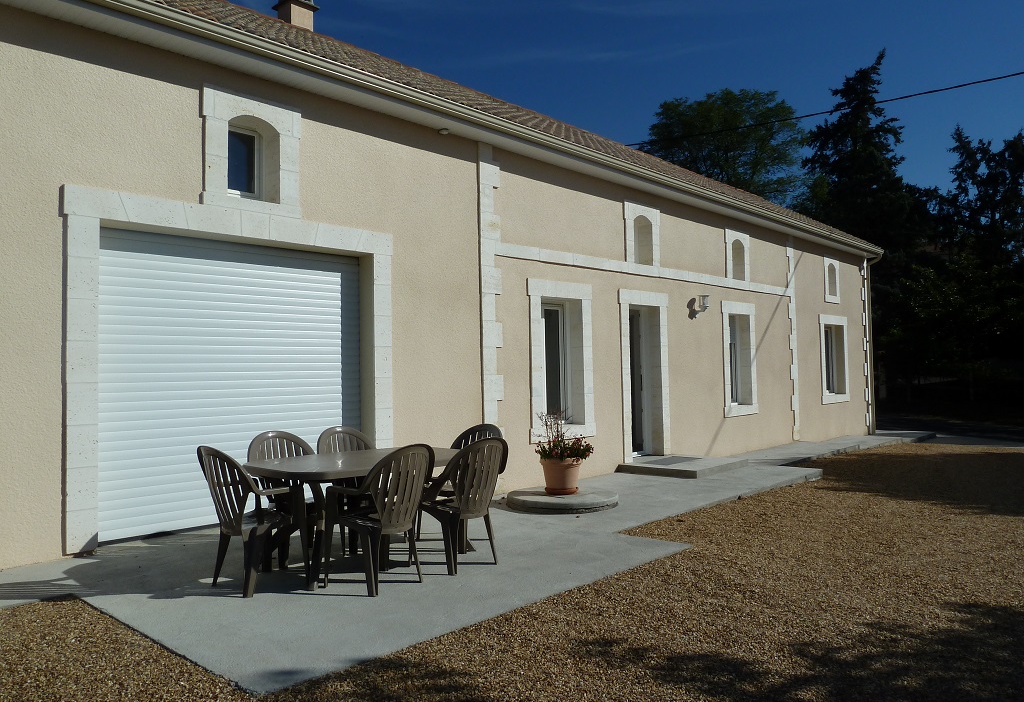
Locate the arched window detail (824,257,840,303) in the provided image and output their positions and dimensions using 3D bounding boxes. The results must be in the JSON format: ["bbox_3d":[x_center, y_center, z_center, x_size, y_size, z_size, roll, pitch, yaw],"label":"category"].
[{"bbox_3d":[6.771,-1.486,15.910,0.806,0.932,0.250,1,-3,-45],"label":"arched window detail"}]

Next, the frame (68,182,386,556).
[{"bbox_3d":[-2.382,0.158,6.710,3.024,2.797,0.270,1,-3,-45],"label":"frame"}]

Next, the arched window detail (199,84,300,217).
[{"bbox_3d":[-2.426,-1.752,6.775,0.932,1.014,0.280,1,-3,-45],"label":"arched window detail"}]

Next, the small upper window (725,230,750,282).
[{"bbox_3d":[3.875,-1.648,13.031,0.825,0.838,0.250,1,-3,-45],"label":"small upper window"}]

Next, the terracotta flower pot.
[{"bbox_3d":[0.512,1.284,7.628,0.430,0.345,0.430,-1,-2,0],"label":"terracotta flower pot"}]

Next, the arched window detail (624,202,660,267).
[{"bbox_3d":[1.859,-1.702,11.024,0.882,0.869,0.250,1,-3,-45],"label":"arched window detail"}]

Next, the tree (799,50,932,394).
[{"bbox_3d":[16.299,-5.747,34.000,6.200,16.200,6.200,1,-3,-45],"label":"tree"}]

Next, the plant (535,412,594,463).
[{"bbox_3d":[0.525,0.887,7.663,0.600,0.510,0.580,-1,-2,0],"label":"plant"}]

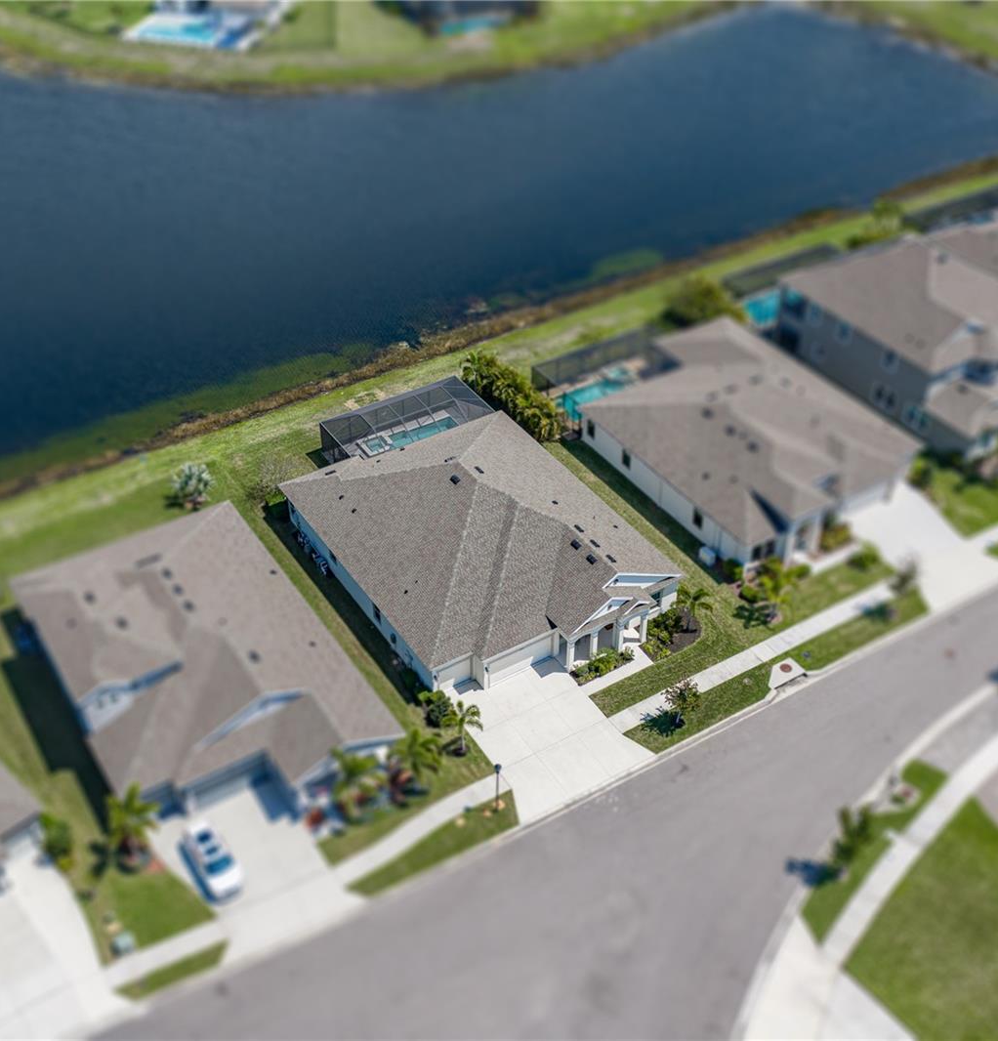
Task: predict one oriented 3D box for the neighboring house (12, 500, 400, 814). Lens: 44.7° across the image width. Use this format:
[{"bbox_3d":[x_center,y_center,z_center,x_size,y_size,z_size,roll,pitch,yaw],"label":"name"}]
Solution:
[{"bbox_3d":[-19.513,7.881,76.853,16.230,6.720,26.740,-22,44,-25],"label":"neighboring house"}]

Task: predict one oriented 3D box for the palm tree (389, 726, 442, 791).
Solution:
[{"bbox_3d":[-4.925,14.218,71.662,3.100,3.700,3.100,0,39,0],"label":"palm tree"}]

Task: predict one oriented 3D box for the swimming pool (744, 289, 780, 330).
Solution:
[{"bbox_3d":[27.342,-20.288,115.974,8.400,1.000,4.200,-22,44,-24],"label":"swimming pool"}]

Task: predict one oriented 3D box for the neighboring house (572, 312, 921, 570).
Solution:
[{"bbox_3d":[18.814,-7.862,95.361,19.400,6.000,25.400,-22,44,-24],"label":"neighboring house"}]

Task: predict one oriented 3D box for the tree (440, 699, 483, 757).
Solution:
[{"bbox_3d":[-2.111,12.513,72.501,2.500,3.600,2.500,0,39,0],"label":"tree"}]

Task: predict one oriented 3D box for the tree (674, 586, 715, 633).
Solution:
[{"bbox_3d":[12.701,6.058,80.483,2.800,3.400,2.800,0,39,0],"label":"tree"}]

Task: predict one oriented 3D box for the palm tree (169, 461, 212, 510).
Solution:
[{"bbox_3d":[-23.005,-2.579,91.219,3.100,3.200,3.100,0,39,0],"label":"palm tree"}]

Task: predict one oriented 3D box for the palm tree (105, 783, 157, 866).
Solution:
[{"bbox_3d":[-20.710,17.328,67.171,3.000,4.300,3.000,-22,44,-25],"label":"palm tree"}]

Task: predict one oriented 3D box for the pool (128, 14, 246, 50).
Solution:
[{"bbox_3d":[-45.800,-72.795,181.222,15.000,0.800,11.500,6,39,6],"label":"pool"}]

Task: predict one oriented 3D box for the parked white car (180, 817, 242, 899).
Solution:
[{"bbox_3d":[-15.905,18.581,66.831,1.840,1.460,4.800,-24,45,-27],"label":"parked white car"}]

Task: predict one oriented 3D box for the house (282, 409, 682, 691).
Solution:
[{"bbox_3d":[-1.319,0.364,85.827,19.520,7.330,25.740,-22,44,-25],"label":"house"}]

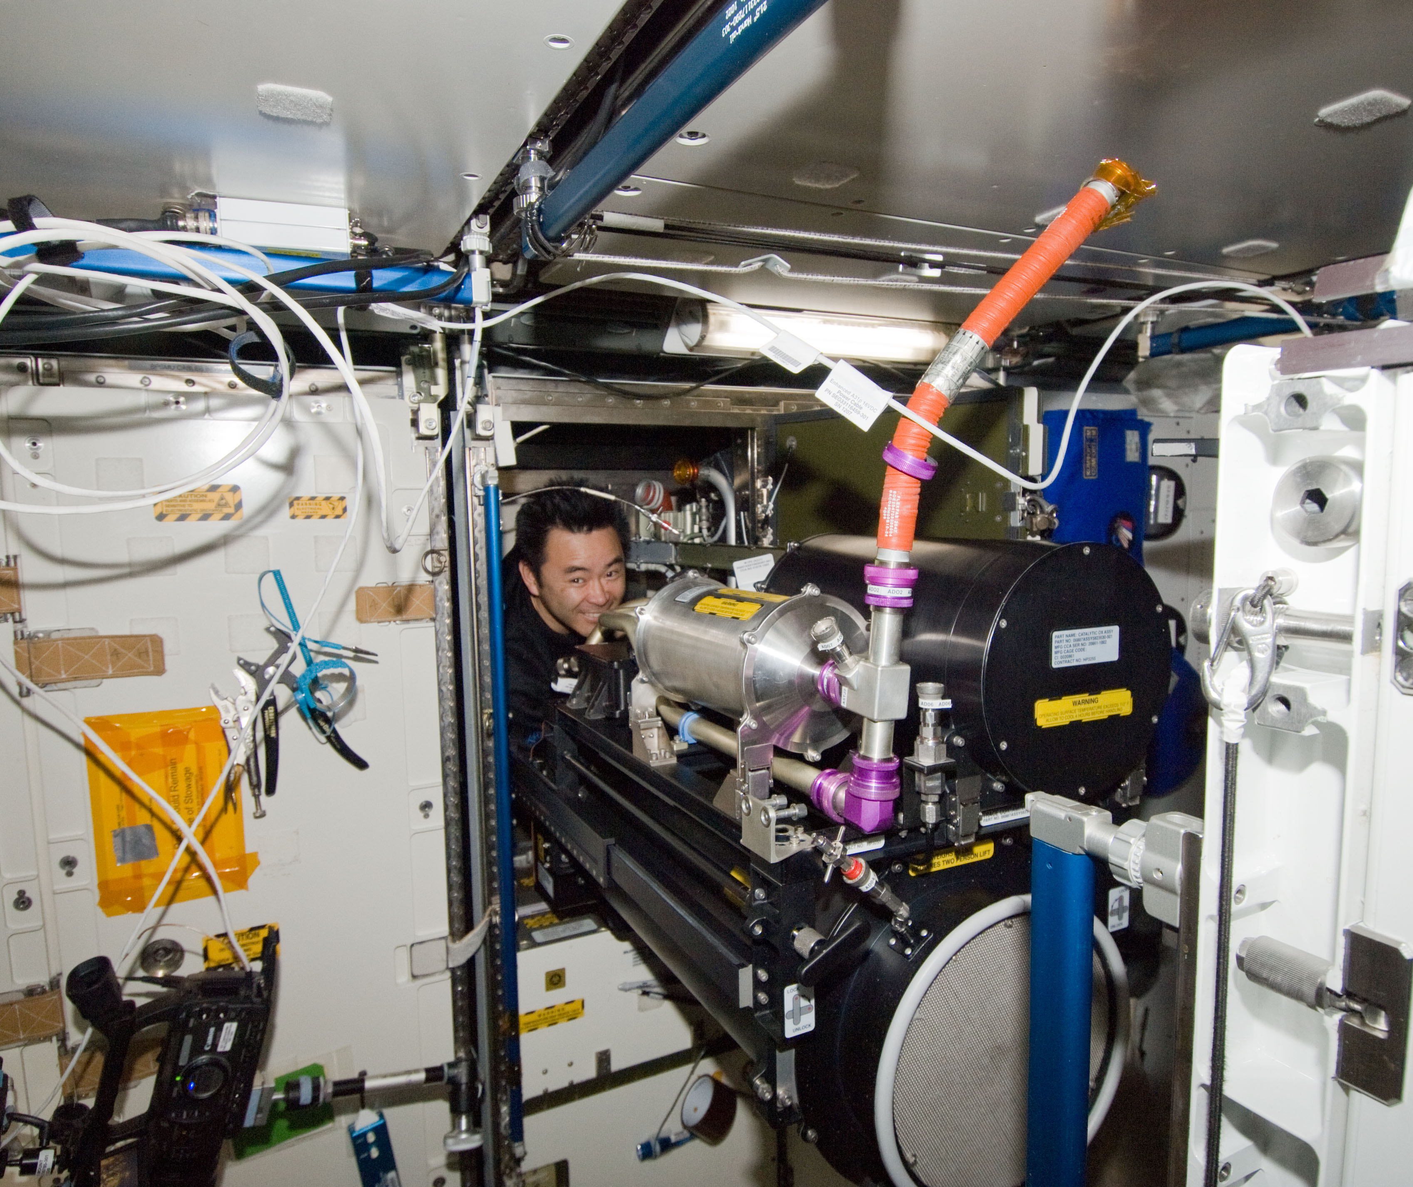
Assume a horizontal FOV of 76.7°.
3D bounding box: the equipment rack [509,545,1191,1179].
[{"bbox_3d":[0.128,0.271,1.164,0.495,0.690,0.750,-4,6,-26],"label":"equipment rack"}]

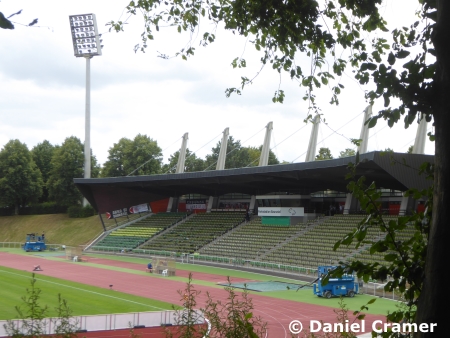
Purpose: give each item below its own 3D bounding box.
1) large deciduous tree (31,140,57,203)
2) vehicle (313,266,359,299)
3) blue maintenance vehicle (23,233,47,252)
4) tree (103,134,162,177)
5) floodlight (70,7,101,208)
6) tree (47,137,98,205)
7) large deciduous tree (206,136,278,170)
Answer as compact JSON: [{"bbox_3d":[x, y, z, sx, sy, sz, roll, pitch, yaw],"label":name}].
[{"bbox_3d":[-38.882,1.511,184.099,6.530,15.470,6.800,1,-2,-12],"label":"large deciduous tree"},{"bbox_3d":[9.807,9.945,74.764,3.800,2.800,1.850,1,-3,-21],"label":"vehicle"},{"bbox_3d":[-33.323,12.911,147.766,3.800,3.000,1.850,2,-3,-36],"label":"blue maintenance vehicle"},{"bbox_3d":[-19.930,0.953,182.120,12.920,16.810,12.000,0,-2,-6],"label":"tree"},{"bbox_3d":[-28.716,-11.963,175.657,5.700,40.710,3.600,-1,-3,19],"label":"floodlight"},{"bbox_3d":[-32.283,1.050,180.115,10.650,15.990,10.000,0,-2,-10],"label":"tree"},{"bbox_3d":[3.824,1.221,190.116,16.860,17.100,13.000,0,-2,1],"label":"large deciduous tree"}]

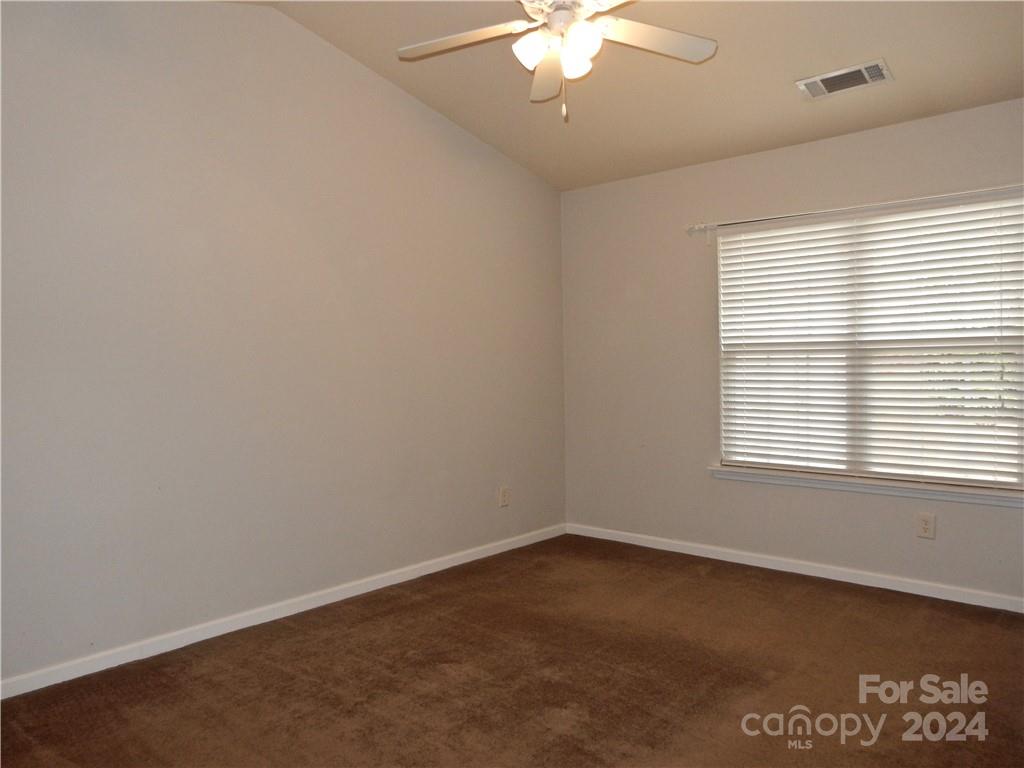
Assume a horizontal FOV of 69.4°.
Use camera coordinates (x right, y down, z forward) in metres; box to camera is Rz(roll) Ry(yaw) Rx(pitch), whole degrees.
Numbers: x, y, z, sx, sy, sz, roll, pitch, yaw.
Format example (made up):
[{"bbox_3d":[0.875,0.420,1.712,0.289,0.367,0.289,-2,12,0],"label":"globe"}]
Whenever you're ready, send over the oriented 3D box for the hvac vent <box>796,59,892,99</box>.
[{"bbox_3d":[1.576,-1.432,3.514,0.393,0.025,0.195,1,-10,41],"label":"hvac vent"}]

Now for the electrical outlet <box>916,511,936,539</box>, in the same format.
[{"bbox_3d":[2.107,0.720,3.763,0.078,0.121,0.010,1,2,41],"label":"electrical outlet"}]

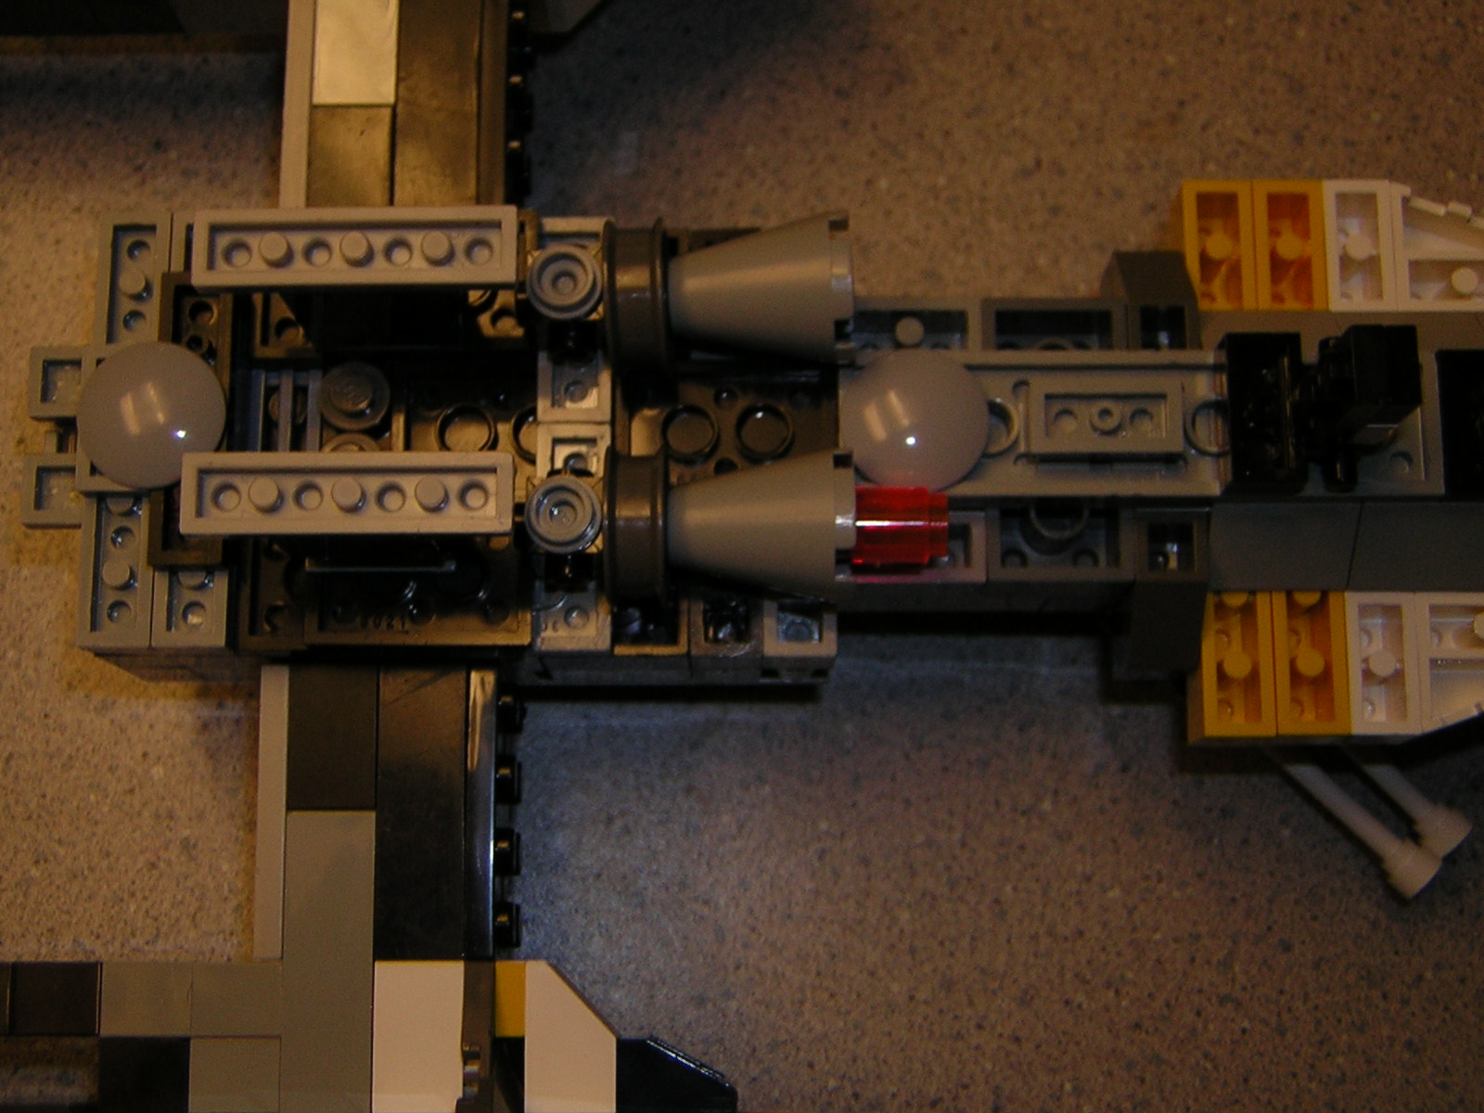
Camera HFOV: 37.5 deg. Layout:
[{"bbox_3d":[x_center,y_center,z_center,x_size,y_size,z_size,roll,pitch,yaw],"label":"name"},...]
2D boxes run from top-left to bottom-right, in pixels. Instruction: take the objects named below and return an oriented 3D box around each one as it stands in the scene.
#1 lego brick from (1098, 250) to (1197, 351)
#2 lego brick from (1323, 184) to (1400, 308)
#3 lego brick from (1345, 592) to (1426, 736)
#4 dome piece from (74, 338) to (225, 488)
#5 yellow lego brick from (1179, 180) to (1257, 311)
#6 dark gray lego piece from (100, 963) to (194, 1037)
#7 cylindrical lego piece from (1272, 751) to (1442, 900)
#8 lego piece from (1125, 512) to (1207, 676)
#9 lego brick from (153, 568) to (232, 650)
[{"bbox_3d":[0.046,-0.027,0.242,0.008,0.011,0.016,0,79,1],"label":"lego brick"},{"bbox_3d":[0.071,-0.035,0.257,0.008,0.010,0.016,0,79,1],"label":"lego brick"},{"bbox_3d":[0.071,0.013,0.248,0.008,0.010,0.016,0,79,1],"label":"lego brick"},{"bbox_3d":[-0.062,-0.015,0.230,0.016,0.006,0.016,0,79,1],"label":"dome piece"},{"bbox_3d":[0.055,-0.035,0.255,0.008,0.010,0.016,0,79,1],"label":"yellow lego brick"},{"bbox_3d":[-0.063,0.048,0.236,0.010,0.009,0.008,0,79,1],"label":"dark gray lego piece"},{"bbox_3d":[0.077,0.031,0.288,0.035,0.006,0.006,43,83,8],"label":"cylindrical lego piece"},{"bbox_3d":[0.046,0.004,0.241,0.008,0.010,0.016,0,79,1],"label":"lego piece"},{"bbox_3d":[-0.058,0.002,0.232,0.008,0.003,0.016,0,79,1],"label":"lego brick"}]

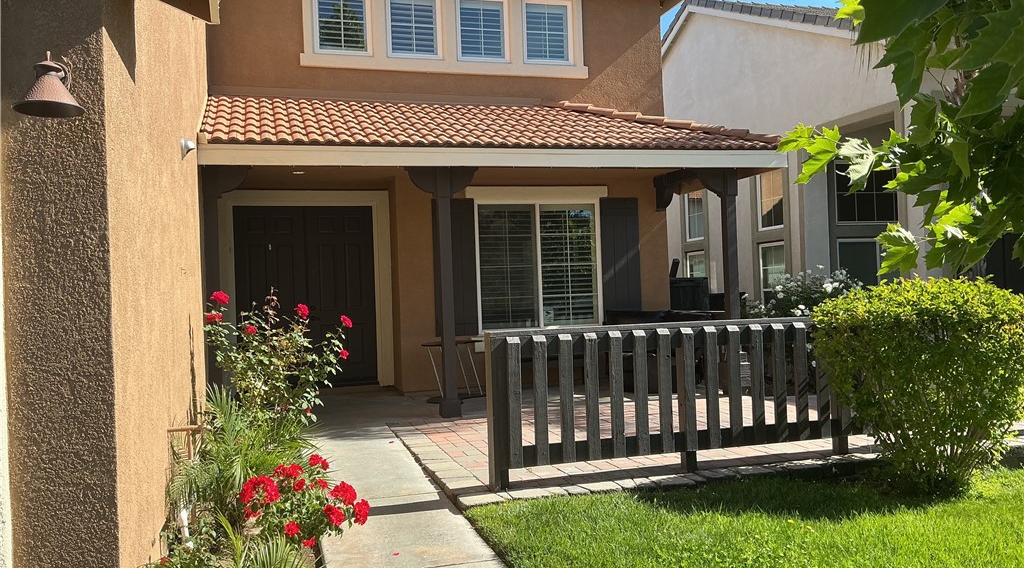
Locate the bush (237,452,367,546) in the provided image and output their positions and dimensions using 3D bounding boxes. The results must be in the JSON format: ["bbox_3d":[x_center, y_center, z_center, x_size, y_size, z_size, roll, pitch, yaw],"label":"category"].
[{"bbox_3d":[-1.185,1.237,4.900,0.690,0.540,0.570,-2,0,-16],"label":"bush"}]

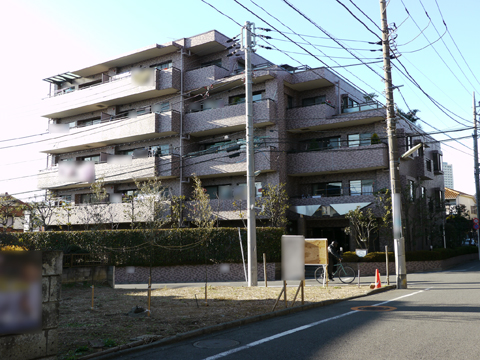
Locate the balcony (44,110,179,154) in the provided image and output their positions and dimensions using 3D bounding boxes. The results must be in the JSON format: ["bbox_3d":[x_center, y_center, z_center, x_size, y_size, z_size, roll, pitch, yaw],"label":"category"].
[{"bbox_3d":[-9.684,-3.279,36.130,13.350,1.400,1.350,-5,-8,34],"label":"balcony"}]

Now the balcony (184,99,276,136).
[{"bbox_3d":[-0.656,-3.803,31.937,6.520,1.400,1.100,-5,-8,34],"label":"balcony"}]

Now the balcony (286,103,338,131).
[{"bbox_3d":[4.552,-3.850,31.824,2.700,1.380,1.400,-5,-8,34],"label":"balcony"}]

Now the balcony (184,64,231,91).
[{"bbox_3d":[-2.142,-6.370,32.395,2.500,1.250,1.500,-5,-9,31],"label":"balcony"}]

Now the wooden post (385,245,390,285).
[{"bbox_3d":[5.638,3.250,19.066,0.100,1.500,0.100,0,-7,0],"label":"wooden post"}]

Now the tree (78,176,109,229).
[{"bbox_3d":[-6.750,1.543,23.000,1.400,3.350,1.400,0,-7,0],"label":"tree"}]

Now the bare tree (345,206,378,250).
[{"bbox_3d":[6.133,2.575,25.200,1.700,2.550,1.600,0,-7,0],"label":"bare tree"}]

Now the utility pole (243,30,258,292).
[{"bbox_3d":[0.411,-1.132,19.379,0.550,10.350,0.450,0,-7,0],"label":"utility pole"}]

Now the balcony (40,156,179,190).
[{"bbox_3d":[-9.406,-0.342,34.842,12.300,1.300,1.600,-5,-9,31],"label":"balcony"}]

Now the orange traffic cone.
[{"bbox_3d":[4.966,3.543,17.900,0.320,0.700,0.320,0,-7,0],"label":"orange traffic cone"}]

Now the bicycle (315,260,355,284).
[{"bbox_3d":[3.734,3.591,19.645,1.660,1.000,0.500,1,-8,-11],"label":"bicycle"}]

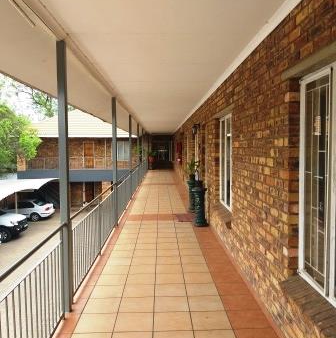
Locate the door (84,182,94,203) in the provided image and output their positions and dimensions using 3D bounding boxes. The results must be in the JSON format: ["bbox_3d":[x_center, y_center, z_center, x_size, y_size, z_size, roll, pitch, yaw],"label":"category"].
[{"bbox_3d":[-6.175,1.717,26.537,0.860,2.050,0.080,0,4,-1],"label":"door"}]

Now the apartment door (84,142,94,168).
[{"bbox_3d":[-6.182,-1.098,26.363,0.880,2.100,0.080,0,4,-1],"label":"apartment door"}]

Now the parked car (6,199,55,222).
[{"bbox_3d":[-9.809,2.631,22.462,4.470,1.420,1.750,0,4,-1],"label":"parked car"}]

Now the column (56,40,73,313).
[{"bbox_3d":[-0.961,0.090,3.162,0.077,2.540,0.077,0,4,-1],"label":"column"}]

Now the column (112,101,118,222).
[{"bbox_3d":[-1.060,-0.131,6.744,0.077,2.540,0.077,0,4,-1],"label":"column"}]

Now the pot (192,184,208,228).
[{"bbox_3d":[0.652,0.740,6.764,0.310,0.790,0.310,0,4,-1],"label":"pot"}]

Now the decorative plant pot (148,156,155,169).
[{"bbox_3d":[-1.209,-0.479,24.998,0.430,0.980,0.430,0,4,0],"label":"decorative plant pot"}]

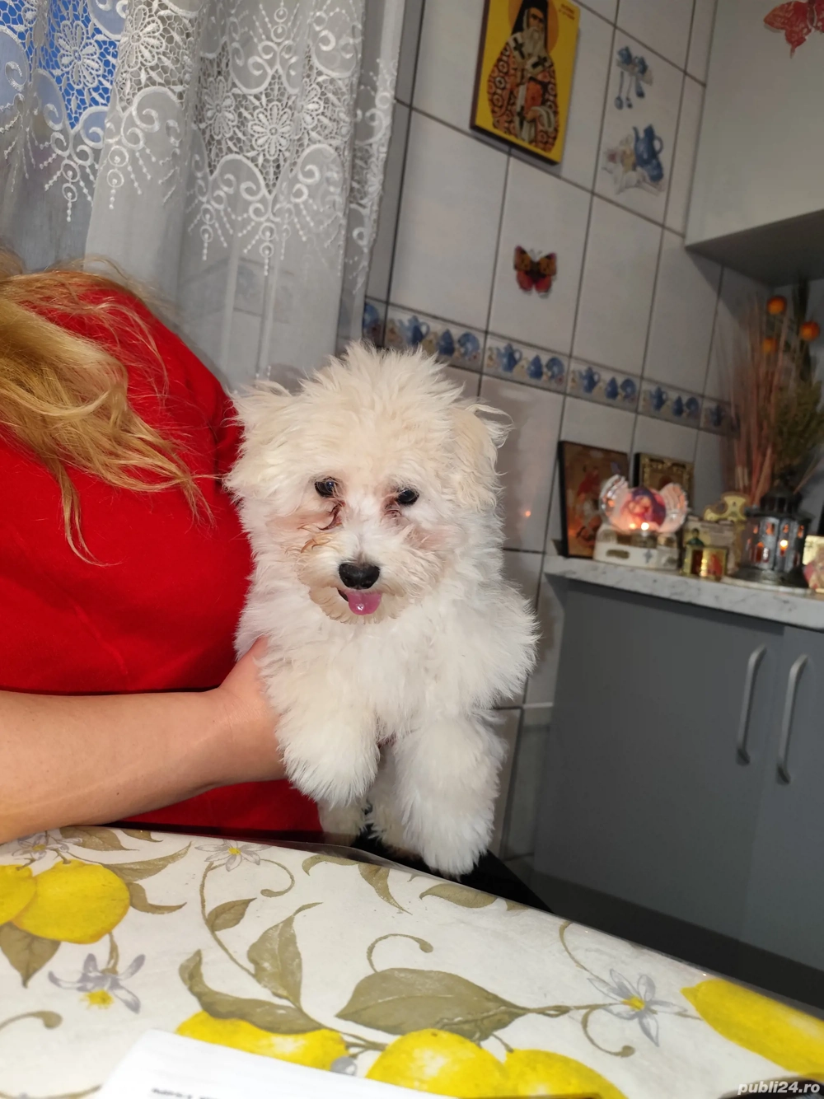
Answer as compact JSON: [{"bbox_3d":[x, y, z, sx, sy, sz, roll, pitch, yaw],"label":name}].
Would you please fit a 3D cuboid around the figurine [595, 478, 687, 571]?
[{"bbox_3d":[0.418,-0.050,1.338,0.155,0.160,0.070,9,4,23],"label":"figurine"}]

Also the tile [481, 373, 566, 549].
[{"bbox_3d":[0.188,-0.149,1.328,0.199,0.299,0.010,5,4,-33],"label":"tile"}]

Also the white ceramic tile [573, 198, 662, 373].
[{"bbox_3d":[0.402,-0.501,1.414,0.199,0.299,0.010,5,4,-33],"label":"white ceramic tile"}]

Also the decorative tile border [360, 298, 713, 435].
[{"bbox_3d":[0.324,-0.323,1.389,1.000,0.068,0.010,5,4,-33],"label":"decorative tile border"}]

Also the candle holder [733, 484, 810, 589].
[{"bbox_3d":[0.595,-0.023,1.190,0.117,0.168,0.117,9,4,27],"label":"candle holder"}]

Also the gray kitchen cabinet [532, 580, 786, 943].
[{"bbox_3d":[0.594,0.460,1.401,0.500,0.740,0.450,5,4,-33],"label":"gray kitchen cabinet"}]

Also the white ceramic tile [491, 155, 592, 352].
[{"bbox_3d":[0.234,-0.516,1.306,0.199,0.299,0.010,5,4,-33],"label":"white ceramic tile"}]

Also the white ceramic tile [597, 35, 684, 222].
[{"bbox_3d":[0.439,-0.799,1.396,0.199,0.299,0.010,5,4,-33],"label":"white ceramic tile"}]

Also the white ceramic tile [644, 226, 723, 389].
[{"bbox_3d":[0.570,-0.486,1.521,0.199,0.299,0.010,5,4,-33],"label":"white ceramic tile"}]

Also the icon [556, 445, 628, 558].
[{"bbox_3d":[0.353,-0.089,1.401,0.175,0.217,0.016,5,-10,-33],"label":"icon"}]

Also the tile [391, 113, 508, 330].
[{"bbox_3d":[0.066,-0.530,1.198,0.199,0.299,0.010,5,4,-33],"label":"tile"}]

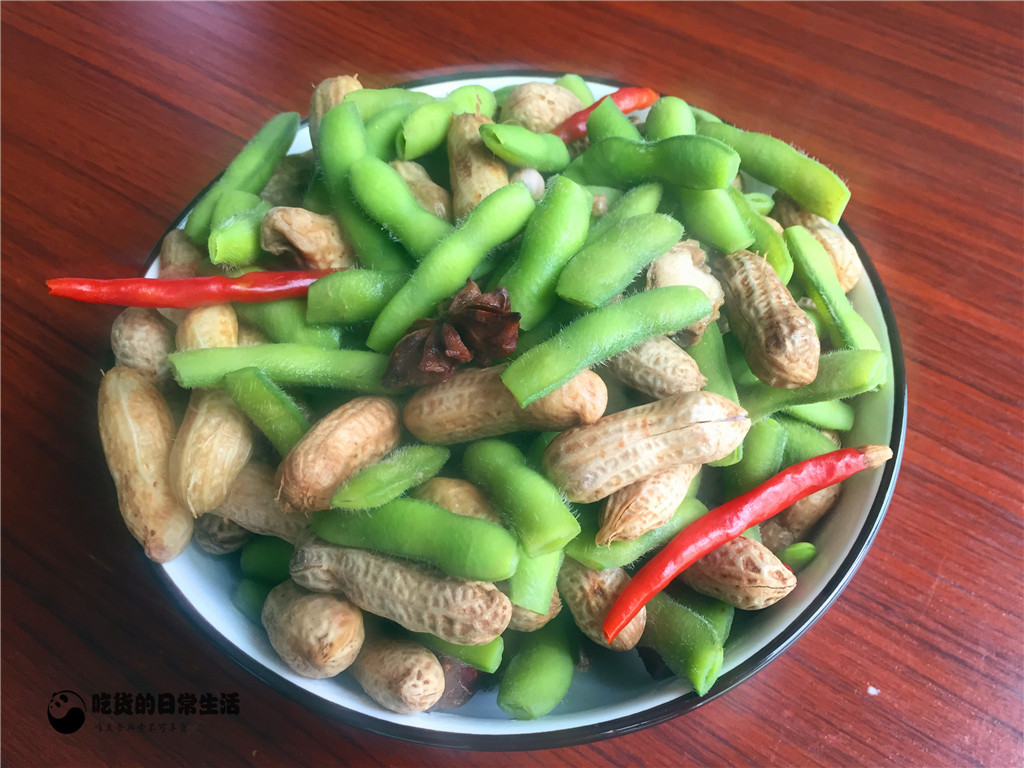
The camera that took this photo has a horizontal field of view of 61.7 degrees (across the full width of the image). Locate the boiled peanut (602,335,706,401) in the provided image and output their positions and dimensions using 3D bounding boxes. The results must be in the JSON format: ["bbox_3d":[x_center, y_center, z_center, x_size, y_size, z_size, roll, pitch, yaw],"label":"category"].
[{"bbox_3d":[0.032,-0.010,0.194,0.014,0.013,0.032,-37,56,-17],"label":"boiled peanut"}]

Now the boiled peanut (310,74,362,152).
[{"bbox_3d":[-0.049,-0.072,0.237,0.013,0.013,0.027,11,88,8],"label":"boiled peanut"}]

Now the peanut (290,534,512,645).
[{"bbox_3d":[-0.023,0.041,0.175,0.047,0.016,0.016,9,60,11],"label":"peanut"}]

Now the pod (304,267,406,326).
[{"bbox_3d":[-0.030,-0.022,0.192,0.031,0.009,0.012,-12,58,-10],"label":"pod"}]

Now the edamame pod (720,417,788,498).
[{"bbox_3d":[0.052,0.020,0.188,0.012,0.010,0.030,25,84,15],"label":"edamame pod"}]

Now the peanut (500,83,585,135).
[{"bbox_3d":[0.010,-0.071,0.232,0.026,0.016,0.016,34,64,17],"label":"peanut"}]

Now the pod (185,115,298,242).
[{"bbox_3d":[-0.070,-0.054,0.225,0.012,0.010,0.044,29,77,17],"label":"pod"}]

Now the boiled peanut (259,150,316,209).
[{"bbox_3d":[-0.063,-0.056,0.238,0.033,0.016,0.017,-42,67,-18],"label":"boiled peanut"}]

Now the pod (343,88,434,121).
[{"bbox_3d":[-0.031,-0.077,0.240,0.031,0.009,0.011,4,57,-2],"label":"pod"}]

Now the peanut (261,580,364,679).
[{"bbox_3d":[-0.042,0.051,0.179,0.020,0.019,0.031,-22,31,-11],"label":"peanut"}]

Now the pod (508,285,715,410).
[{"bbox_3d":[0.021,-0.008,0.178,0.048,0.011,0.012,-22,60,-9],"label":"pod"}]

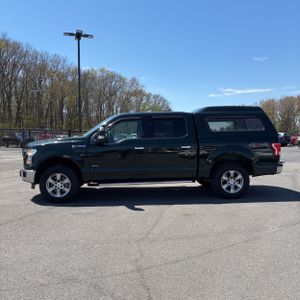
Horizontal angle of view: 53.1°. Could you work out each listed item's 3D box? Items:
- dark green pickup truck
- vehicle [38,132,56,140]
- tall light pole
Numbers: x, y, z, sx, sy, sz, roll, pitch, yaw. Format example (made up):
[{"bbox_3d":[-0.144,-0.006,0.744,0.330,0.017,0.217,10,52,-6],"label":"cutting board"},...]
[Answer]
[{"bbox_3d":[0.017,0.017,7.280,5.890,2.050,2.130,0,3,-5],"label":"dark green pickup truck"},{"bbox_3d":[-12.012,-1.314,35.181,1.870,1.580,4.600,-1,3,-19],"label":"vehicle"},{"bbox_3d":[-4.863,-3.971,20.808,1.950,8.500,1.800,-1,3,-14],"label":"tall light pole"}]

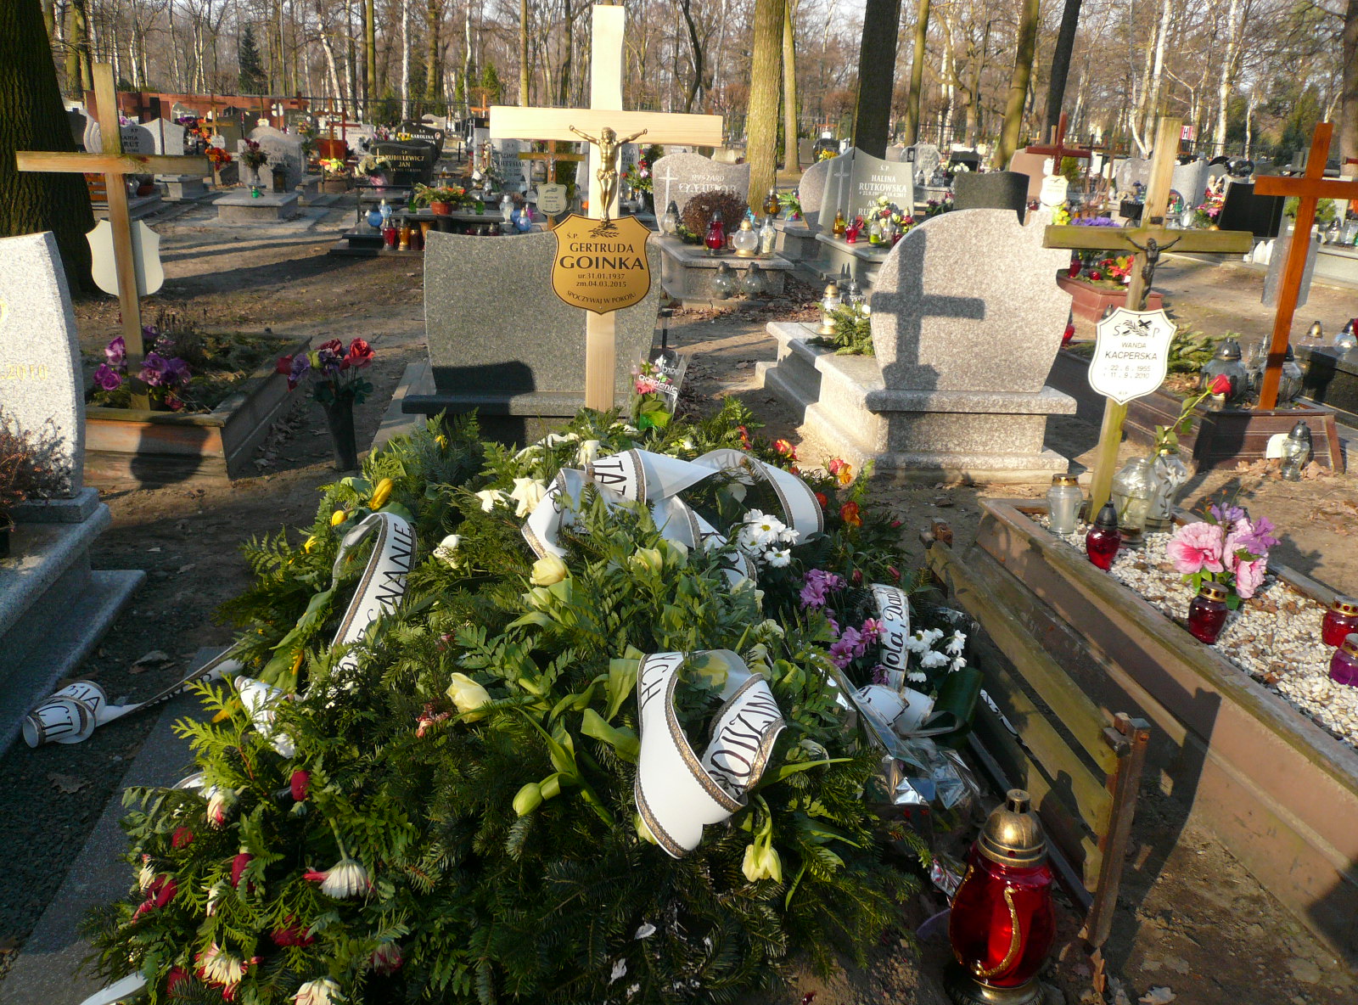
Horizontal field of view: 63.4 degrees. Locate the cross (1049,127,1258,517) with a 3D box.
[{"bbox_3d":[1.672,-0.646,4.042,0.790,1.458,0.120,0,19,-8],"label":"cross"}]

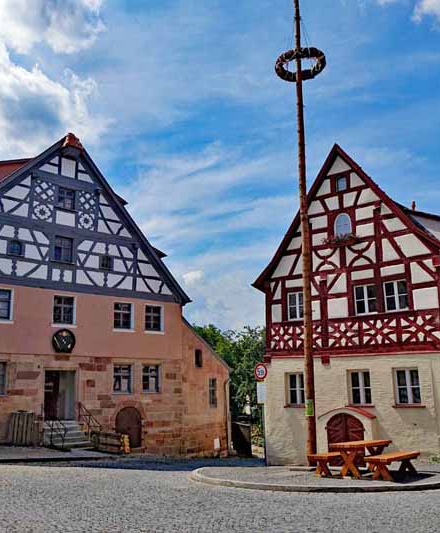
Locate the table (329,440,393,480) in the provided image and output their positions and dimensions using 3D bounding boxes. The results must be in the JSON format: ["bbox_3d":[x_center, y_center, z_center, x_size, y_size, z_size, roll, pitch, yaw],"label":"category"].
[{"bbox_3d":[3.642,4.826,13.408,0.827,0.758,2.039,-13,-19,38],"label":"table"}]

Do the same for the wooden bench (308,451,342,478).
[{"bbox_3d":[3.069,5.092,13.833,0.522,0.483,2.039,-13,-19,38],"label":"wooden bench"}]

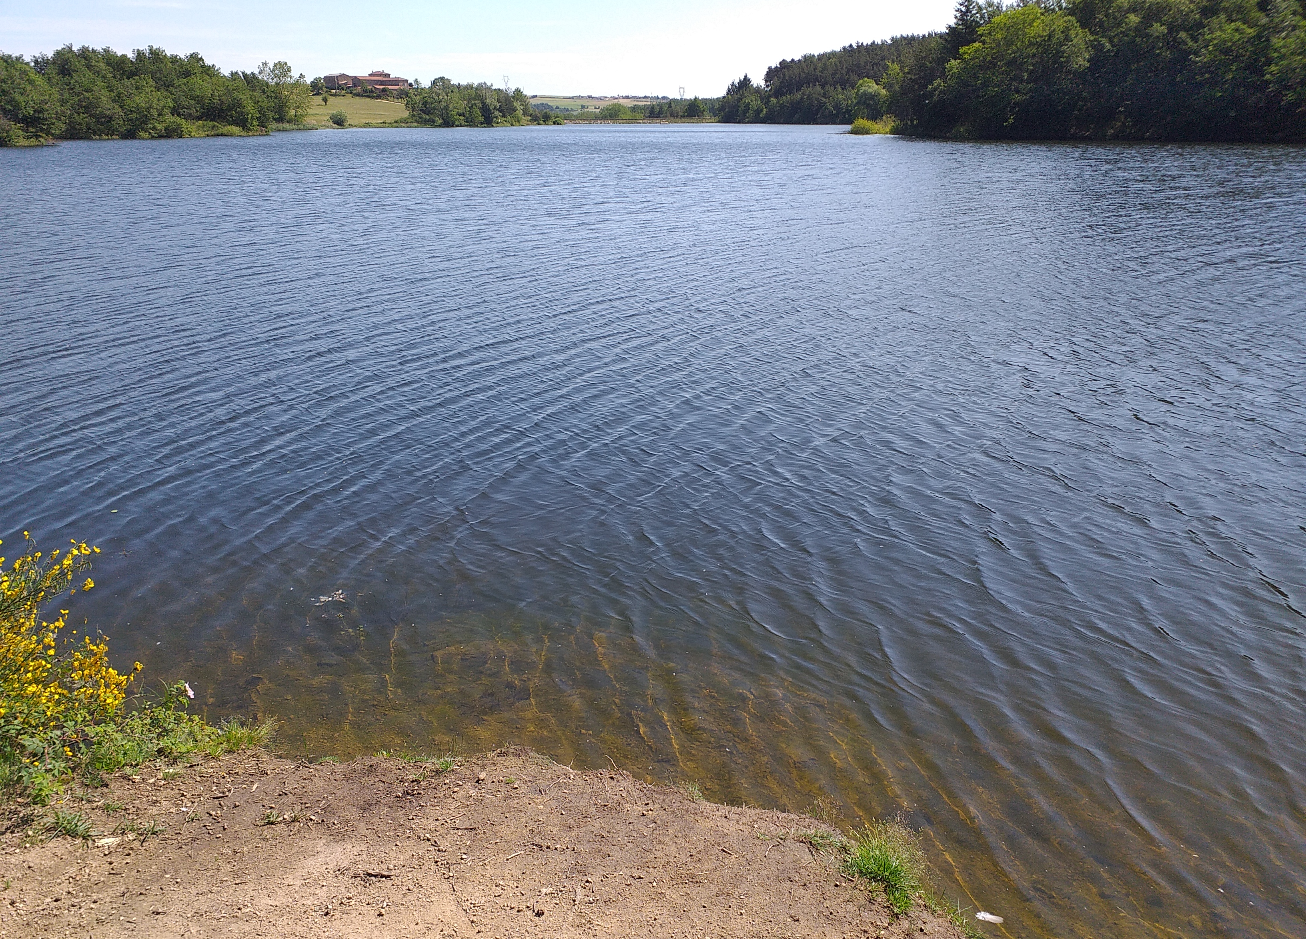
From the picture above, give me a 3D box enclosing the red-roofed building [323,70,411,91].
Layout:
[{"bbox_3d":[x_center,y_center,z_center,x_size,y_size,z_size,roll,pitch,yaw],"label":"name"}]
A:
[{"bbox_3d":[-139.796,-189.474,480.000,36.000,10.000,22.000,-12,23,-31],"label":"red-roofed building"}]

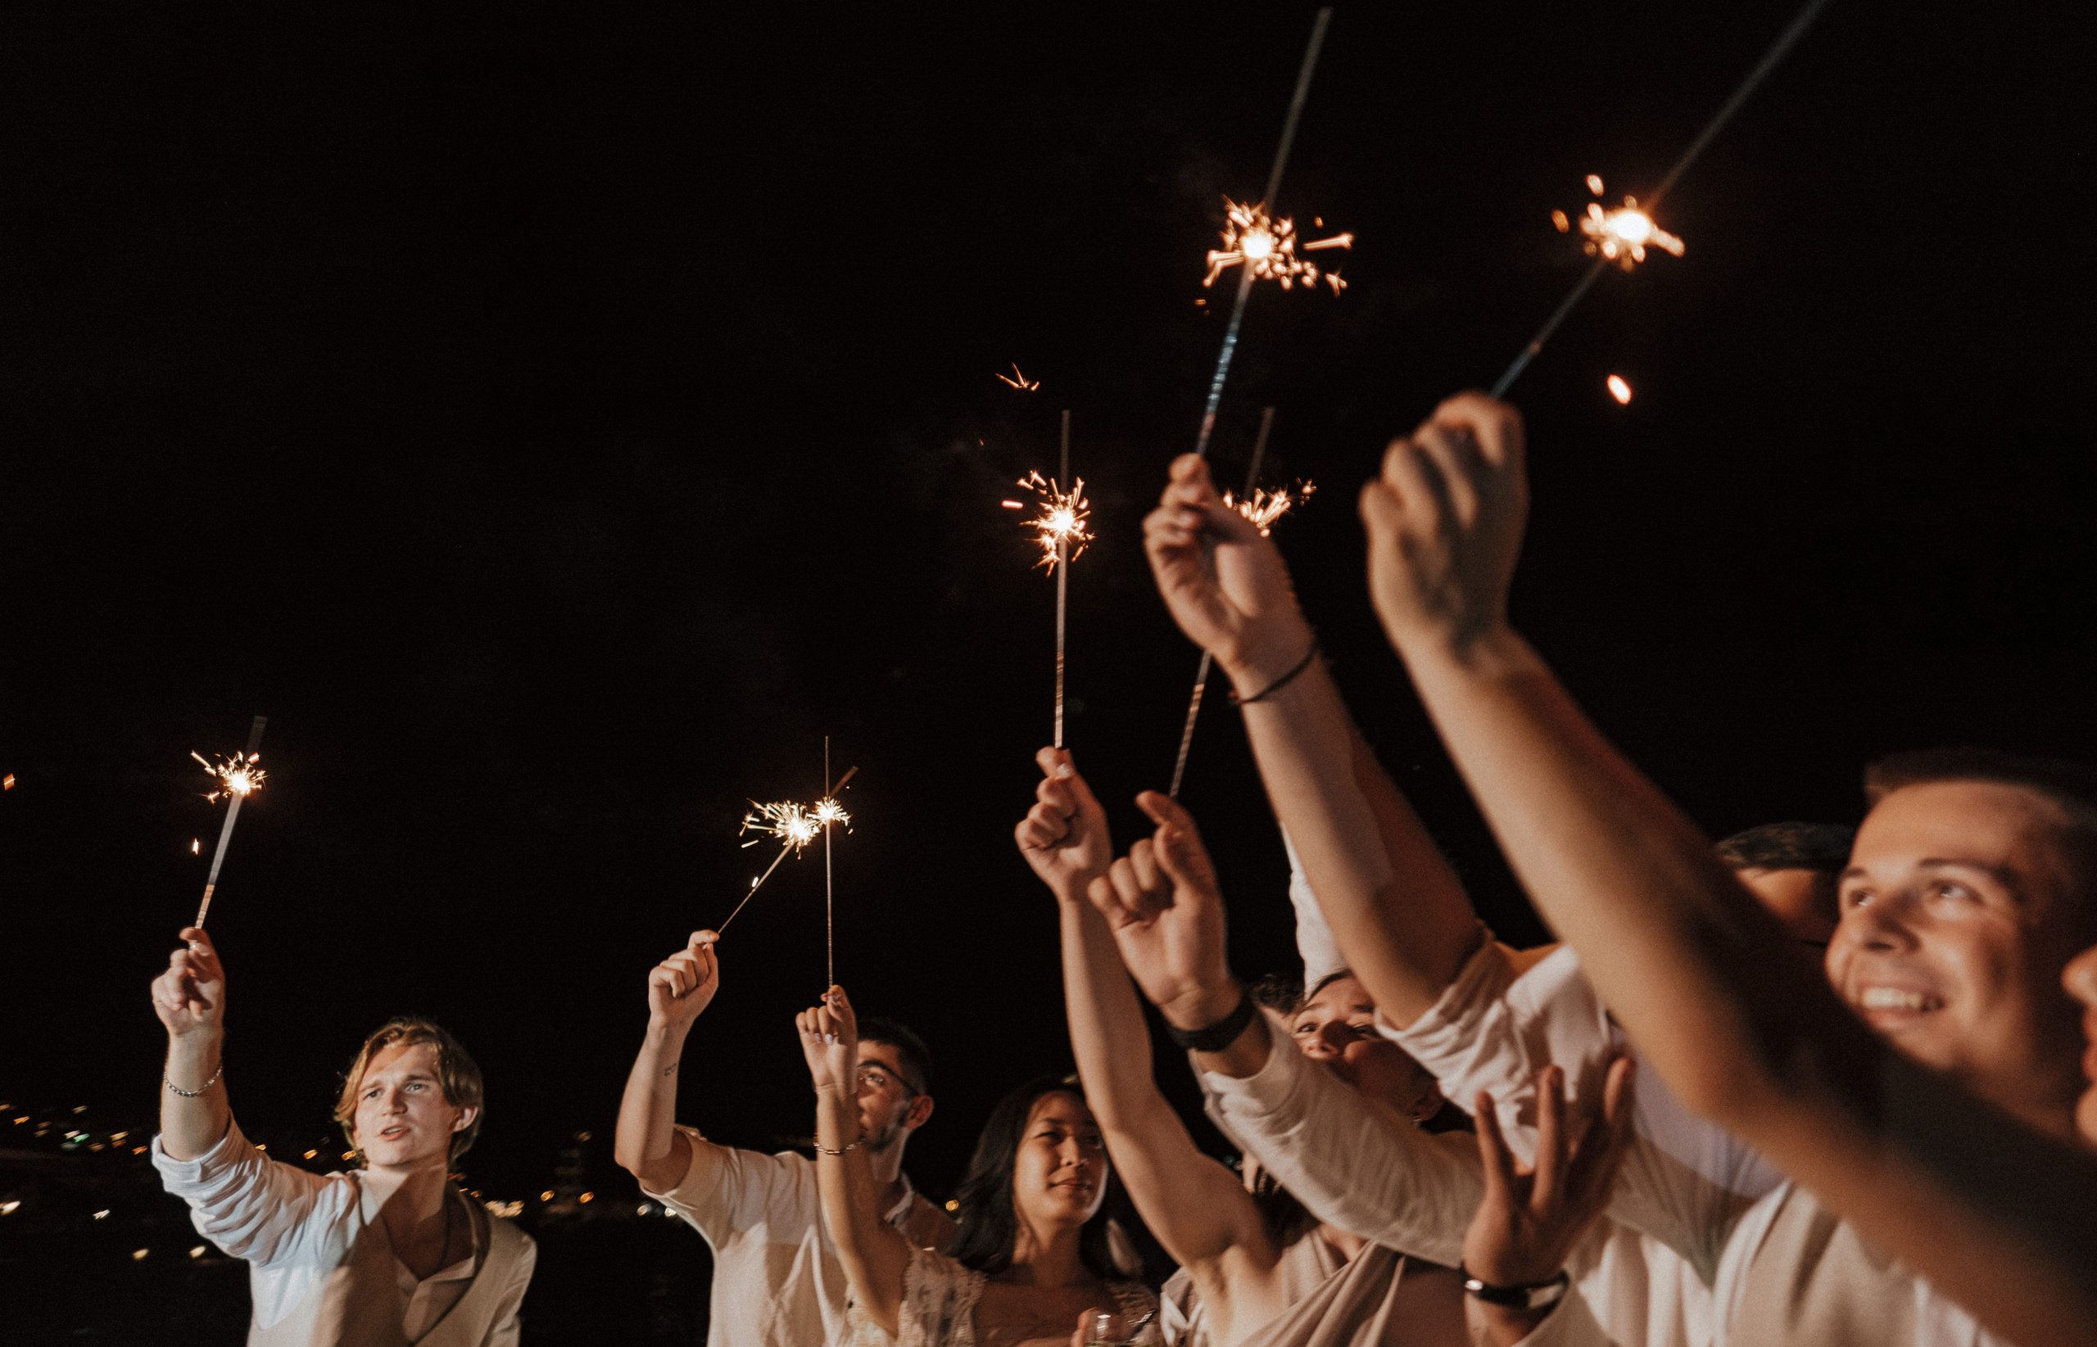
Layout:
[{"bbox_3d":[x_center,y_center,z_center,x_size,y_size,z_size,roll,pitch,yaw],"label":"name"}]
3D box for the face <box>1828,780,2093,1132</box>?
[{"bbox_3d":[0.583,0.176,0.915,0.165,0.215,0.160,25,-23,-24],"label":"face"}]

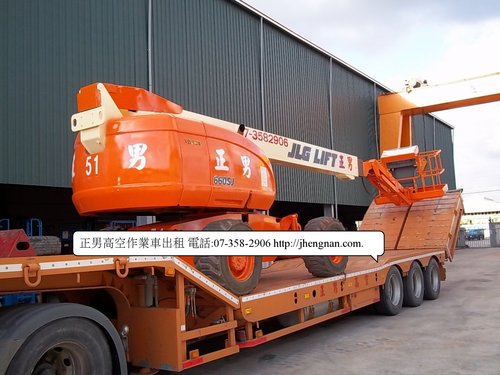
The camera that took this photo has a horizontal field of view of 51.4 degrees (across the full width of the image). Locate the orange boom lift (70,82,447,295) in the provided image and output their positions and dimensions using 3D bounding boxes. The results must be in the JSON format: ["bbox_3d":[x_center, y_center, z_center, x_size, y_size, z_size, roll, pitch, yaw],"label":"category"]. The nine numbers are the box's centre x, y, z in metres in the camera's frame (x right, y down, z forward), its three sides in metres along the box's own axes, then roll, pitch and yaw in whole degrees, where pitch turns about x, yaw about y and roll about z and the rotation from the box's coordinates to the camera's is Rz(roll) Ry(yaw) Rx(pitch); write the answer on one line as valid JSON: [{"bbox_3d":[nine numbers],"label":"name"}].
[{"bbox_3d":[1.303,0.220,10.683,2.490,2.800,11.100,-5,-5,39],"label":"orange boom lift"}]

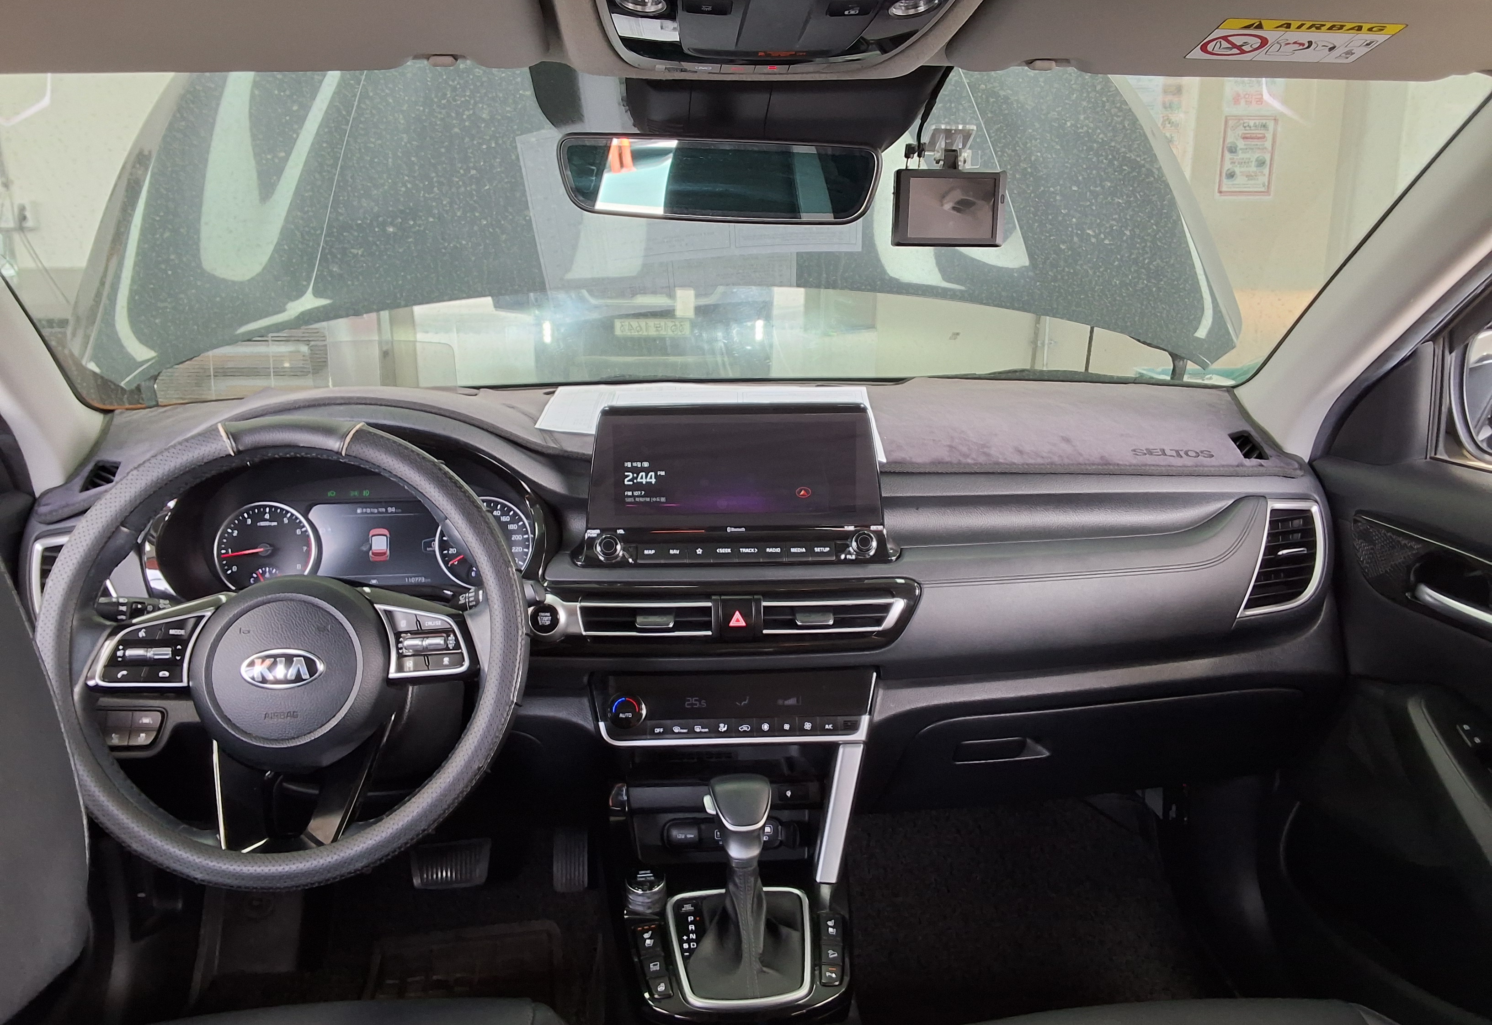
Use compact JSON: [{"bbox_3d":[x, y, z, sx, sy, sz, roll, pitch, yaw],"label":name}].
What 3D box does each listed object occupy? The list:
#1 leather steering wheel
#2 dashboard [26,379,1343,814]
[{"bbox_3d":[-0.369,0.110,0.989,0.380,0.380,0.100,-2,-6,-6],"label":"leather steering wheel"},{"bbox_3d":[-0.037,0.097,1.418,1.420,0.470,0.460,-2,13,-5],"label":"dashboard"}]

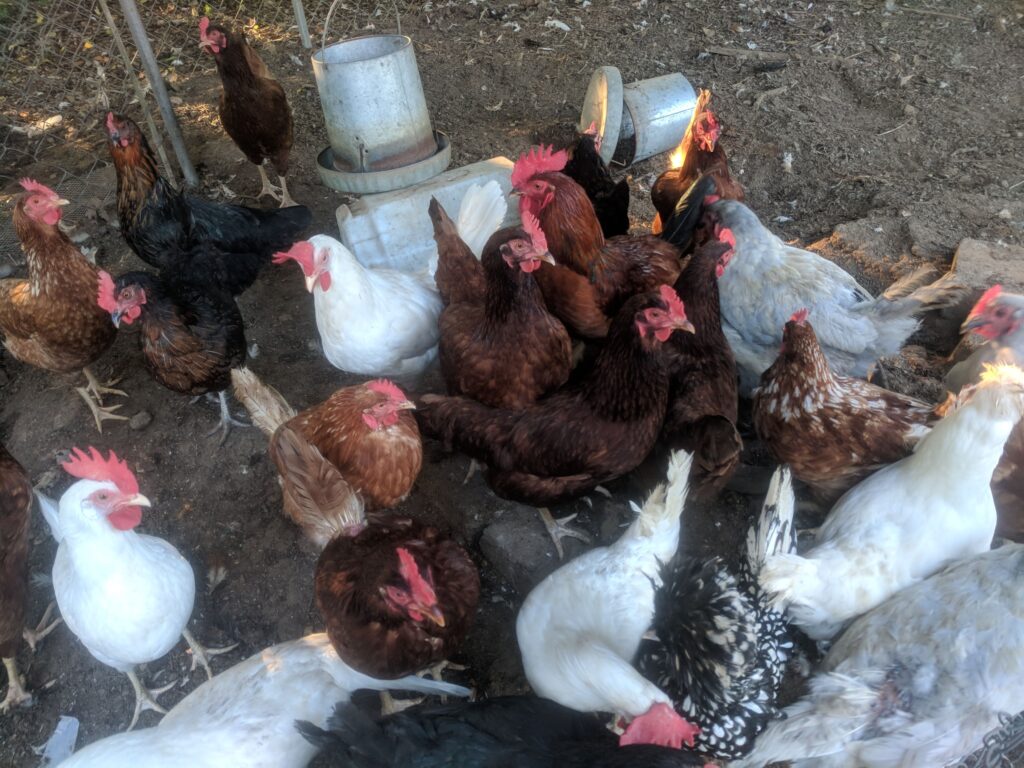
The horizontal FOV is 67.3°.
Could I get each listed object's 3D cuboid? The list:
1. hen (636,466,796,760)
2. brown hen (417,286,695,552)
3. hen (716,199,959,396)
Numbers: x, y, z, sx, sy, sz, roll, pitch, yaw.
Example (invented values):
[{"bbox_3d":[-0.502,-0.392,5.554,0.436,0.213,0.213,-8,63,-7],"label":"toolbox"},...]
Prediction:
[{"bbox_3d":[0.253,0.292,0.941,0.187,0.343,0.333,7,40,18],"label":"hen"},{"bbox_3d":[0.067,0.057,1.121,0.390,0.410,0.210,-5,40,0],"label":"brown hen"},{"bbox_3d":[0.555,-0.115,1.354,0.426,0.380,0.208,7,40,18],"label":"hen"}]

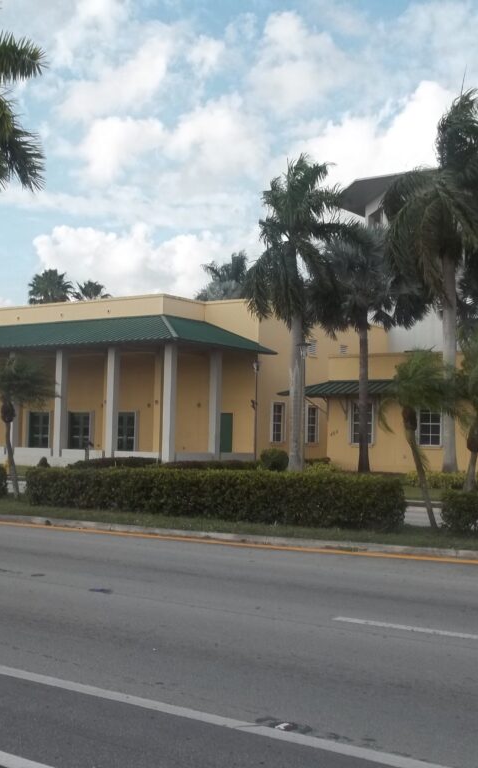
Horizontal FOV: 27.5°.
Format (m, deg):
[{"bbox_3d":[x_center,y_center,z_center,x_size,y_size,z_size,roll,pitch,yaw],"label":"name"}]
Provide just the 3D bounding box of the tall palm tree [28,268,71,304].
[{"bbox_3d":[-13.840,-1.832,72.397,3.300,13.573,3.300,1,-3,0],"label":"tall palm tree"}]

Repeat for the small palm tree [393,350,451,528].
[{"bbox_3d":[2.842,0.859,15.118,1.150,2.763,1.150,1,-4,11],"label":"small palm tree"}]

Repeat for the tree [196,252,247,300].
[{"bbox_3d":[-0.861,-1.817,62.246,3.900,13.249,3.900,1,-4,-1],"label":"tree"}]

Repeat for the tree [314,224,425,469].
[{"bbox_3d":[4.832,-1.345,36.824,4.300,9.440,4.300,1,-3,0],"label":"tree"}]

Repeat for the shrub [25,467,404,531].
[{"bbox_3d":[-0.764,2.004,18.248,7.800,0.840,1.100,-1,-4,36],"label":"shrub"}]

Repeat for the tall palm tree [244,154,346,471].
[{"bbox_3d":[2.301,-2.779,37.603,3.900,12.296,4.100,1,-3,0],"label":"tall palm tree"}]

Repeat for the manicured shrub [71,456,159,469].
[{"bbox_3d":[-5.325,3.411,41.685,4.200,0.586,1.000,-1,-5,36],"label":"manicured shrub"}]

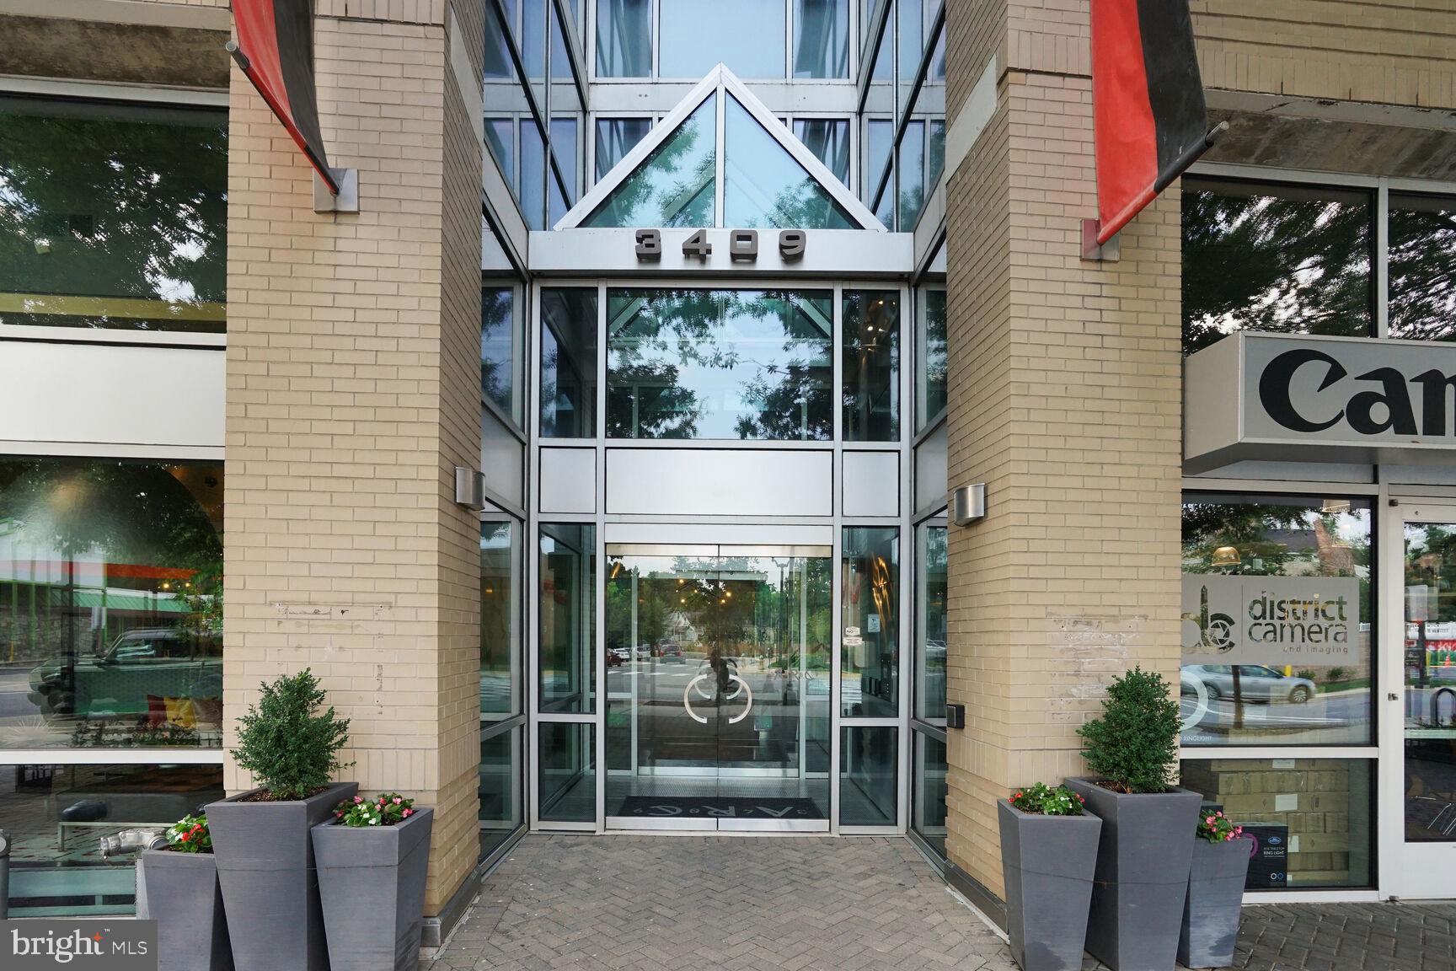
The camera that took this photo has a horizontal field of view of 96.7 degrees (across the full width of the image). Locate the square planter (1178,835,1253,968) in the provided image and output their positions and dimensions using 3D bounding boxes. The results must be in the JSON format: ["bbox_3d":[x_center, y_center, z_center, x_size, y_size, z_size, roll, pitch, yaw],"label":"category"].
[{"bbox_3d":[2.290,1.965,3.150,0.290,0.610,0.290,0,0,-5],"label":"square planter"}]

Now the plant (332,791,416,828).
[{"bbox_3d":[-1.621,1.479,2.950,0.340,0.145,0.250,0,0,-5],"label":"plant"}]

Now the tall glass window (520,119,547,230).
[{"bbox_3d":[-1.589,-2.535,5.300,0.060,0.900,0.600,0,0,0],"label":"tall glass window"}]

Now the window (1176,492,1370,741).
[{"bbox_3d":[3.180,0.787,3.775,1.280,1.460,0.060,0,0,-5],"label":"window"}]

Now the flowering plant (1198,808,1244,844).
[{"bbox_3d":[2.348,1.638,3.110,0.240,0.150,0.200,0,0,-5],"label":"flowering plant"}]

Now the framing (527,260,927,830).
[{"bbox_3d":[-0.058,0.539,5.070,3.020,4.350,0.140,0,0,0],"label":"framing"}]

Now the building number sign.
[{"bbox_3d":[-0.060,-1.821,4.920,1.290,0.230,0.070,0,0,0],"label":"building number sign"}]

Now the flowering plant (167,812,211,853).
[{"bbox_3d":[-2.255,1.459,2.720,0.230,0.150,0.200,0,0,-5],"label":"flowering plant"}]

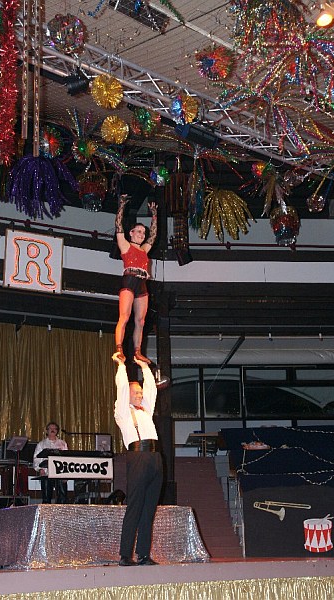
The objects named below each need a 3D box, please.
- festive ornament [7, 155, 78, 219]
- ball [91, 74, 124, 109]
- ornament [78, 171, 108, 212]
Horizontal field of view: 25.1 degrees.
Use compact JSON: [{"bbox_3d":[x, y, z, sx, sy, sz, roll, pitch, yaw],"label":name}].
[{"bbox_3d":[-1.179,-1.065,7.100,0.620,0.580,0.580,-1,-15,0],"label":"festive ornament"},{"bbox_3d":[-0.563,-1.974,7.100,0.310,0.310,0.310,-1,-17,0],"label":"ball"},{"bbox_3d":[-0.914,-1.331,9.200,0.330,0.480,0.330,-1,-17,0],"label":"ornament"}]

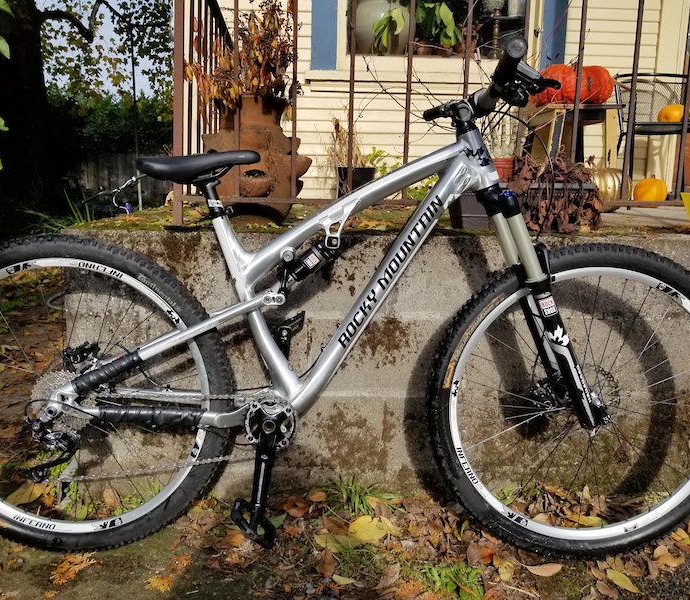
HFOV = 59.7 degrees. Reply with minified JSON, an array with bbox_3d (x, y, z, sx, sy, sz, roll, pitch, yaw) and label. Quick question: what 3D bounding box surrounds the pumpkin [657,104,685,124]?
[{"bbox_3d":[1.785,-0.995,3.250,0.175,0.125,0.165,7,12,29],"label":"pumpkin"}]

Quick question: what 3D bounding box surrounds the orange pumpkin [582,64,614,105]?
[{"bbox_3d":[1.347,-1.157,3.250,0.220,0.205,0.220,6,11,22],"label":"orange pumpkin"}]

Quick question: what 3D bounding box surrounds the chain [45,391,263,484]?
[{"bbox_3d":[-0.406,0.304,1.328,0.534,0.217,0.030,1,8,-1],"label":"chain"}]

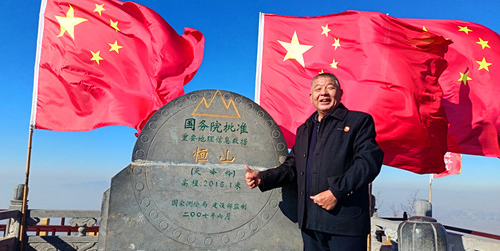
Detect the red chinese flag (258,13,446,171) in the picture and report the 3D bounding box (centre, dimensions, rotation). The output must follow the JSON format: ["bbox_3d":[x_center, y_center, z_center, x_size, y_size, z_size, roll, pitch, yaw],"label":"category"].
[{"bbox_3d":[0.985,-0.394,3.598,1.900,1.660,0.450,0,-8,15],"label":"red chinese flag"}]

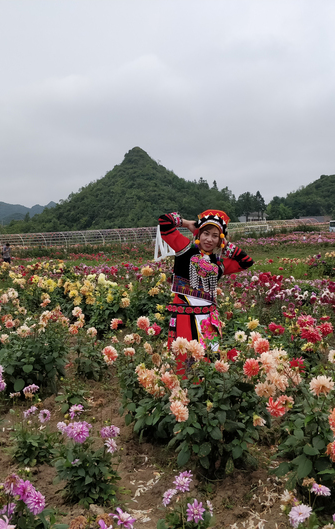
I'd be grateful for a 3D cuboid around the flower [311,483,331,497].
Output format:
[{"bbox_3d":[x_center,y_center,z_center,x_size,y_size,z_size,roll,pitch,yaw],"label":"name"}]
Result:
[{"bbox_3d":[0.709,1.035,2.250,0.092,0.055,0.092,1,4,8],"label":"flower"}]

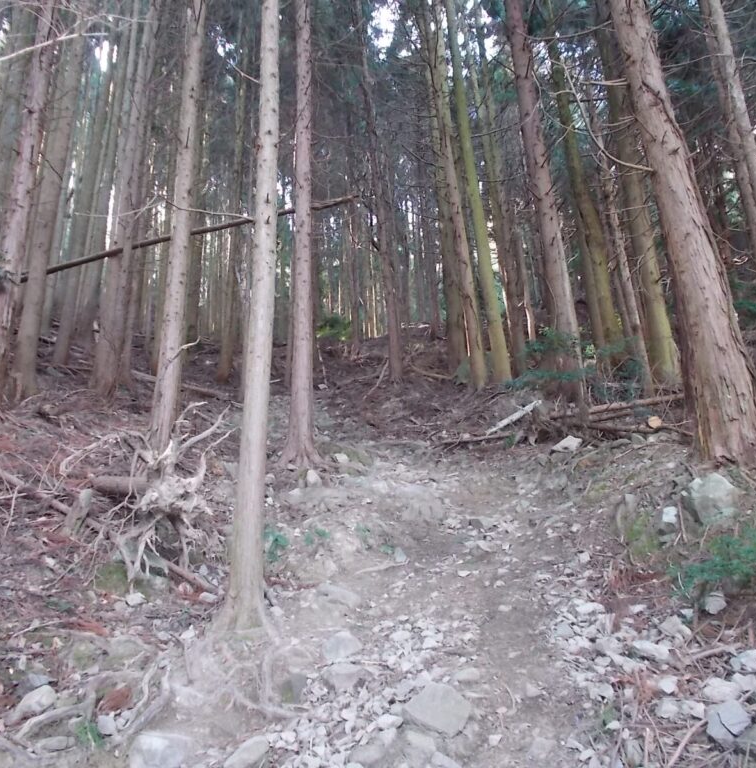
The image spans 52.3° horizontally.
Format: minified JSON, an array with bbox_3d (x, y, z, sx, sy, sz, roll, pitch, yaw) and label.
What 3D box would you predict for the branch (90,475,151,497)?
[{"bbox_3d":[-2.064,0.815,6.175,0.509,0.140,0.140,1,-22,6],"label":"branch"}]

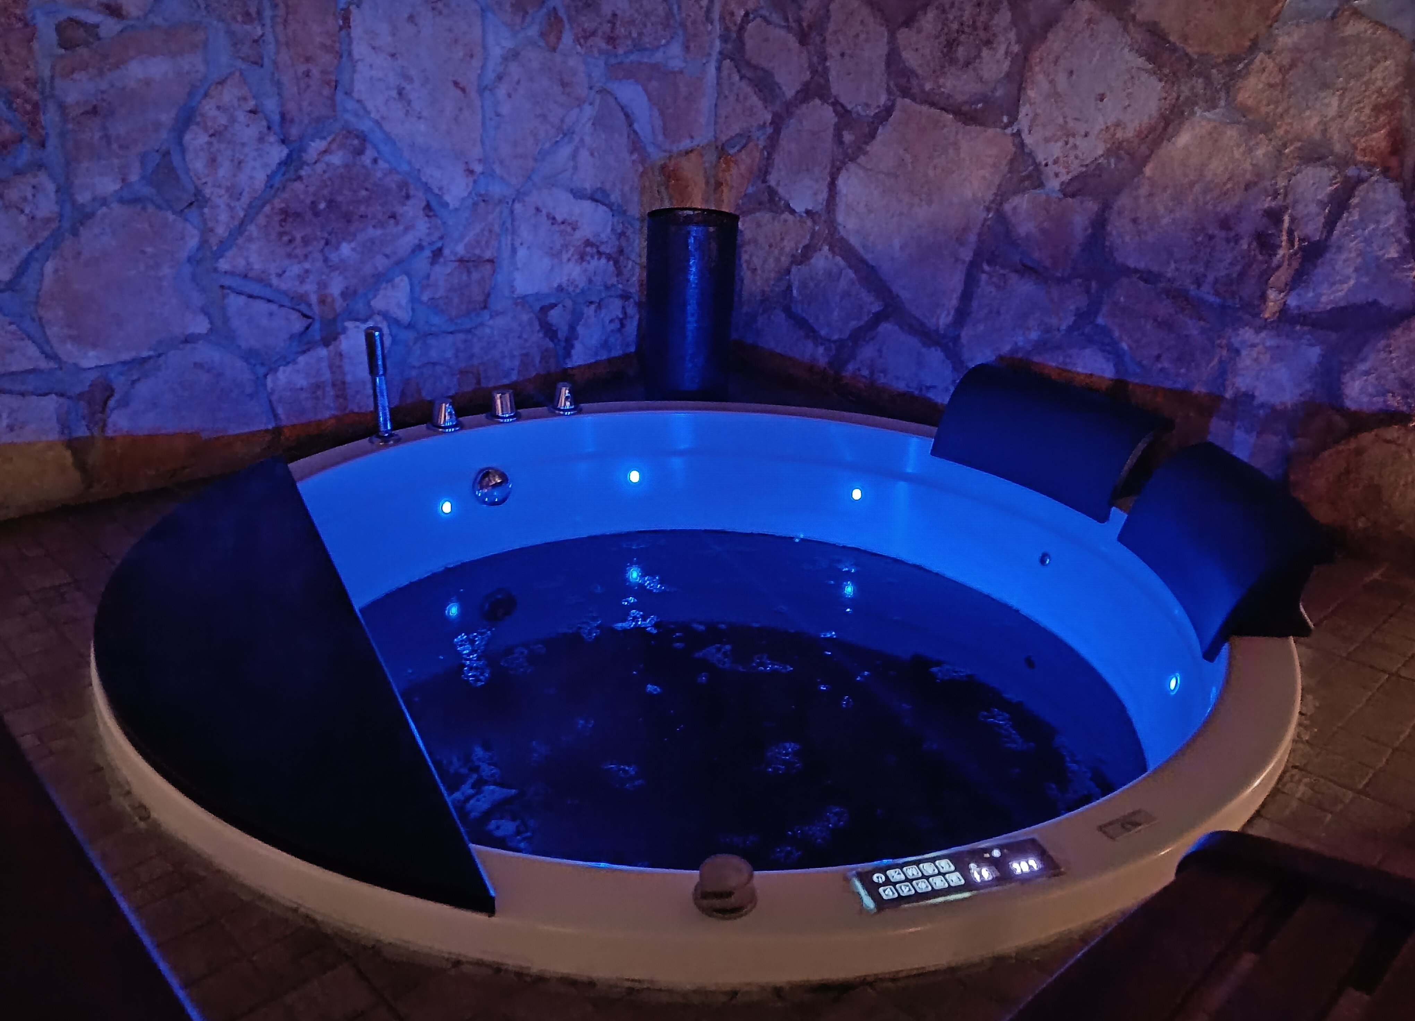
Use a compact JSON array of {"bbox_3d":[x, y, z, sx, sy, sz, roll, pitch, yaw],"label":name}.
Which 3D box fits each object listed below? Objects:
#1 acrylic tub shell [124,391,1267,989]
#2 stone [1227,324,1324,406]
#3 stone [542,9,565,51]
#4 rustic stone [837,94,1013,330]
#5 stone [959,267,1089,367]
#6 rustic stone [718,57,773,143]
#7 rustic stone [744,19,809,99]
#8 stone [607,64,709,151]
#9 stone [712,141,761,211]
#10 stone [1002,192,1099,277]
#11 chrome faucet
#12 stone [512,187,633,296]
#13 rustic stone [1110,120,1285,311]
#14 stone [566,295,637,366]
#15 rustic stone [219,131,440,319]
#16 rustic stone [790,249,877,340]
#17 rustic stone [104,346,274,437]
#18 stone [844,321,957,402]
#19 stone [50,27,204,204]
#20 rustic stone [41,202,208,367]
[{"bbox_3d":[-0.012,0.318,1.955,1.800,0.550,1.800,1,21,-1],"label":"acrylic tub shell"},{"bbox_3d":[1.069,-0.287,2.069,0.090,0.148,0.179,-18,29,-40],"label":"stone"},{"bbox_3d":[-0.347,-1.053,2.423,0.061,0.084,0.050,-19,29,-41],"label":"stone"},{"bbox_3d":[0.539,-0.708,2.658,0.120,0.522,0.513,-17,28,-39],"label":"rustic stone"},{"bbox_3d":[0.689,-0.403,2.374,0.080,0.222,0.284,-19,29,-41],"label":"stone"},{"bbox_3d":[0.123,-1.109,2.988,0.100,0.205,0.216,-17,28,-39],"label":"rustic stone"},{"bbox_3d":[0.191,-1.129,2.767,0.090,0.180,0.229,-18,29,-40],"label":"rustic stone"},{"bbox_3d":[-0.138,-0.983,2.698,0.310,0.198,0.080,-19,29,-41],"label":"stone"},{"bbox_3d":[0.109,-0.910,3.076,0.100,0.226,0.191,-17,28,-39],"label":"stone"},{"bbox_3d":[0.712,-0.574,2.287,0.080,0.158,0.200,-19,29,-41],"label":"stone"},{"bbox_3d":[-0.650,-0.249,2.196,0.062,0.230,0.062,17,27,35],"label":"chrome faucet"},{"bbox_3d":[-0.370,-0.692,2.836,0.100,0.272,0.390,20,28,39],"label":"stone"},{"bbox_3d":[0.943,-0.579,2.122,0.110,0.325,0.326,-18,29,-40],"label":"rustic stone"},{"bbox_3d":[-0.297,-0.479,2.915,0.090,0.166,0.252,20,28,39],"label":"stone"},{"bbox_3d":[-0.766,-0.574,2.217,0.475,0.357,0.100,-19,29,-41],"label":"rustic stone"},{"bbox_3d":[0.336,-0.549,2.811,0.090,0.224,0.292,-18,29,-40],"label":"rustic stone"},{"bbox_3d":[-1.056,-0.250,2.235,0.100,0.193,0.317,20,28,39],"label":"rustic stone"},{"bbox_3d":[0.475,-0.360,2.623,0.080,0.166,0.319,-19,29,-41],"label":"stone"},{"bbox_3d":[-1.065,-0.723,2.021,0.100,0.302,0.264,20,28,39],"label":"stone"},{"bbox_3d":[-1.113,-0.429,2.093,0.100,0.297,0.293,20,28,39],"label":"rustic stone"}]

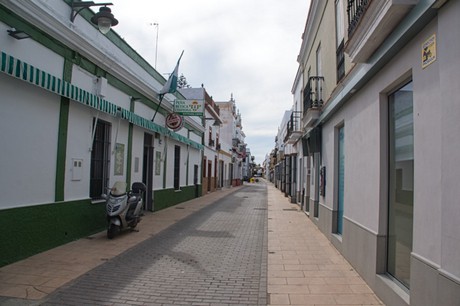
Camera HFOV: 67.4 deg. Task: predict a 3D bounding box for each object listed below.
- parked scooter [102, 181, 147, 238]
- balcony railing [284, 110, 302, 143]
[{"bbox_3d":[-2.699,1.394,8.987,0.740,1.380,2.100,1,-3,6],"label":"parked scooter"},{"bbox_3d":[3.526,-1.353,19.431,0.455,0.970,5.600,1,-3,6],"label":"balcony railing"}]

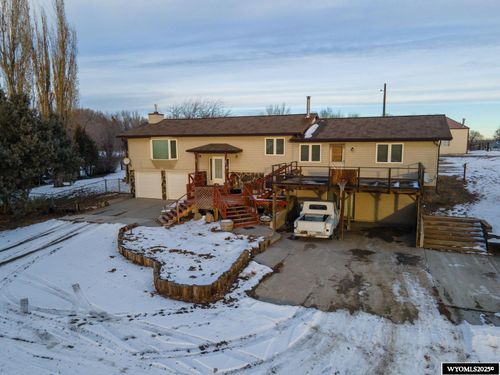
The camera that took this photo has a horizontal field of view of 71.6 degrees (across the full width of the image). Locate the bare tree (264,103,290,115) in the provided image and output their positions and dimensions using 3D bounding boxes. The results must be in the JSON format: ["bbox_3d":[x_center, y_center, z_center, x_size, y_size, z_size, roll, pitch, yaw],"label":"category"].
[{"bbox_3d":[4.805,-9.944,60.679,5.500,9.800,5.500,-1,8,0],"label":"bare tree"}]

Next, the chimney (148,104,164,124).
[{"bbox_3d":[-8.461,-6.599,31.365,0.900,1.762,1.150,2,9,21],"label":"chimney"}]

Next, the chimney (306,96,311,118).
[{"bbox_3d":[4.602,-6.301,27.207,0.290,1.646,0.290,2,9,21],"label":"chimney"}]

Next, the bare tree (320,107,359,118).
[{"bbox_3d":[15.012,-9.368,58.585,6.357,8.448,6.357,-1,8,0],"label":"bare tree"}]

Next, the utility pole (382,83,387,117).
[{"bbox_3d":[16.483,-8.021,42.649,0.300,9.367,0.300,-1,8,0],"label":"utility pole"}]

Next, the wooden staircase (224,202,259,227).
[{"bbox_3d":[-0.502,1.602,20.426,1.480,1.000,1.350,-4,9,-25],"label":"wooden staircase"}]

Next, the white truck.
[{"bbox_3d":[3.941,1.739,20.060,1.980,1.900,4.850,2,8,18],"label":"white truck"}]

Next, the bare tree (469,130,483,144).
[{"bbox_3d":[48.801,-10.216,75.296,4.000,4.270,4.000,-1,8,0],"label":"bare tree"}]

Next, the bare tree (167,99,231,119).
[{"bbox_3d":[-7.678,-8.451,52.685,9.599,9.891,9.599,-1,8,0],"label":"bare tree"}]

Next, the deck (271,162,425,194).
[{"bbox_3d":[5.747,-0.738,20.504,7.430,1.310,6.190,2,7,19],"label":"deck"}]

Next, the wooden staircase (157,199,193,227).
[{"bbox_3d":[-4.502,1.544,20.674,1.750,1.200,1.400,-4,9,-25],"label":"wooden staircase"}]

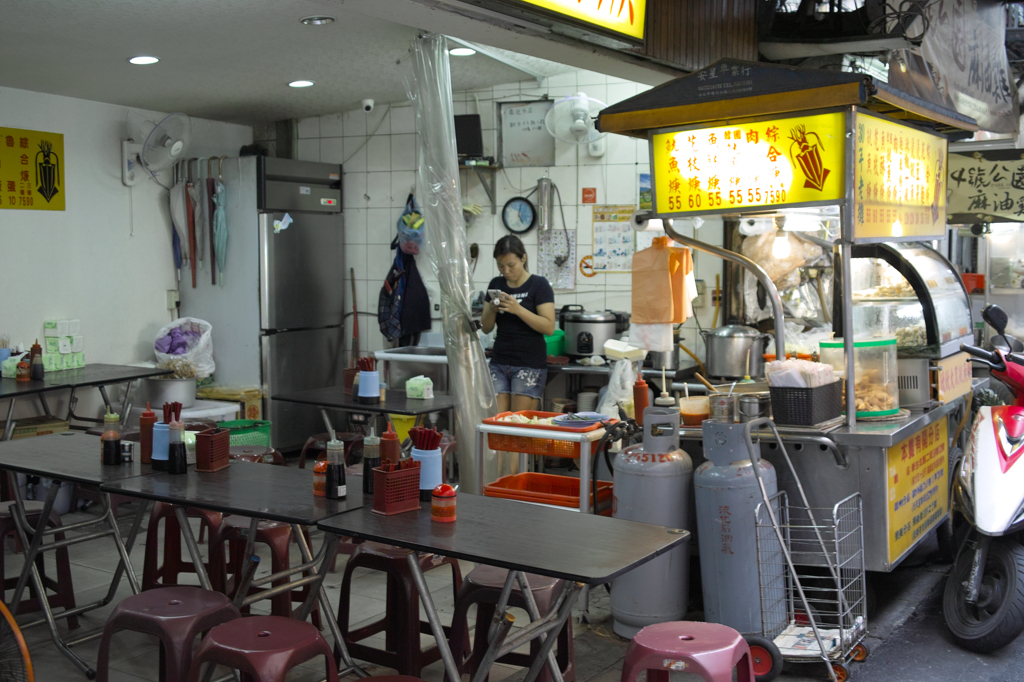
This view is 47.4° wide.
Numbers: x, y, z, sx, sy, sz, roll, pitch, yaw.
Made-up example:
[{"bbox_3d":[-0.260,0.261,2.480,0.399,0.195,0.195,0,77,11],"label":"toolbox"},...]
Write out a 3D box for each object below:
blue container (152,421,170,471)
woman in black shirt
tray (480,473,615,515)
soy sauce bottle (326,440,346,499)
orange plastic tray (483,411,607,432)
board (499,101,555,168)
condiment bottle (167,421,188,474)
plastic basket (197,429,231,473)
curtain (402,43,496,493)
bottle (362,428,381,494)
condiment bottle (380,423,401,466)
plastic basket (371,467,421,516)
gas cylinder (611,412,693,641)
[{"bbox_3d":[-1.205,0.365,4.064,0.099,0.159,0.099,-1,5,-17],"label":"blue container"},{"bbox_3d":[0.032,0.216,6.587,0.450,1.600,0.360,2,5,27],"label":"woman in black shirt"},{"bbox_3d":[0.167,0.686,5.042,0.475,0.130,0.345,3,5,27],"label":"tray"},{"bbox_3d":[-0.545,0.384,3.615,0.063,0.203,0.063,0,5,-9],"label":"soy sauce bottle"},{"bbox_3d":[0.176,0.402,5.076,0.500,0.120,0.300,3,6,29],"label":"orange plastic tray"},{"bbox_3d":[0.096,-1.322,7.465,0.400,0.450,0.035,3,6,28],"label":"board"},{"bbox_3d":[-1.218,0.379,4.250,0.067,0.208,0.067,0,5,0],"label":"condiment bottle"},{"bbox_3d":[-1.043,0.382,4.072,0.077,0.127,0.125,2,5,16],"label":"plastic basket"},{"bbox_3d":[-0.305,-0.334,5.793,0.470,2.360,0.300,0,5,-5],"label":"curtain"},{"bbox_3d":[-0.467,0.401,3.900,0.066,0.216,0.066,0,5,0],"label":"bottle"},{"bbox_3d":[-0.389,0.368,3.740,0.063,0.216,0.063,0,5,-6],"label":"condiment bottle"},{"bbox_3d":[-0.337,0.432,3.416,0.070,0.125,0.135,4,6,38],"label":"plastic basket"},{"bbox_3d":[0.552,0.713,4.633,0.315,0.877,0.315,1,5,7],"label":"gas cylinder"}]

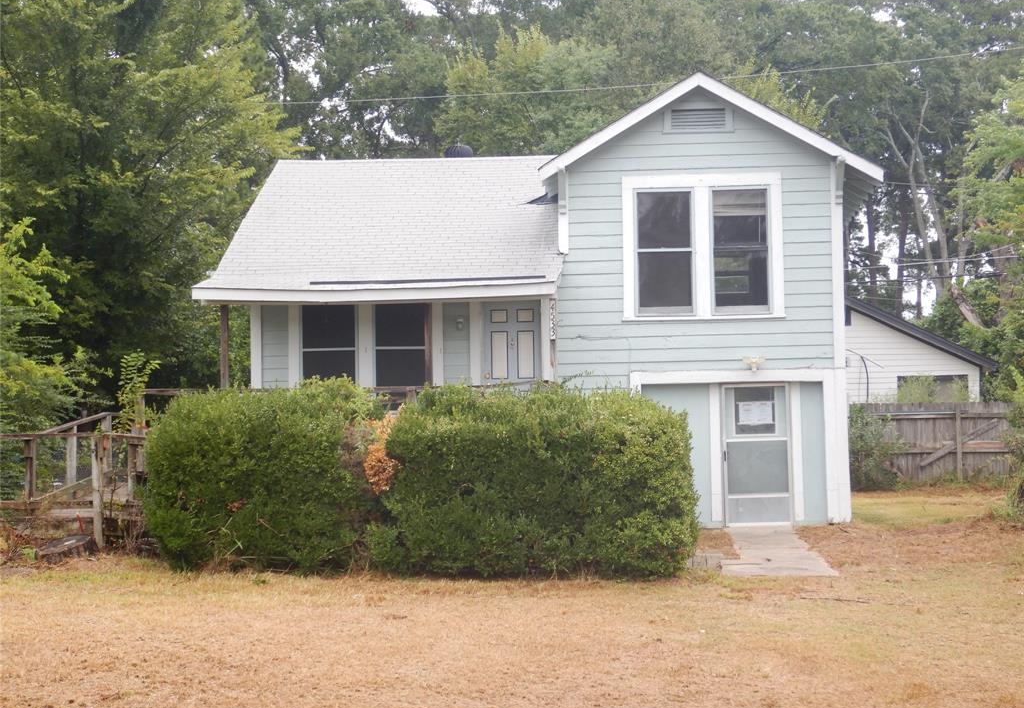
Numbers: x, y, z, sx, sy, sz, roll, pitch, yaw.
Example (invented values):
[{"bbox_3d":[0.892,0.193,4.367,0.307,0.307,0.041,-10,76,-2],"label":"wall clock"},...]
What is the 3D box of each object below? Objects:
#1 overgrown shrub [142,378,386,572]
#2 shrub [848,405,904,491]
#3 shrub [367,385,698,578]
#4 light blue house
[{"bbox_3d":[-2.578,1.346,19.561,2.537,1.950,1.900,-1,-2,6],"label":"overgrown shrub"},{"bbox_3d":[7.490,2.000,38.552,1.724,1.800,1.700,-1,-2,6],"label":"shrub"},{"bbox_3d":[0.224,1.309,18.883,3.379,1.870,1.900,-1,-2,6],"label":"shrub"},{"bbox_3d":[0.769,-0.519,30.064,9.757,6.396,9.400,-1,-2,6],"label":"light blue house"}]

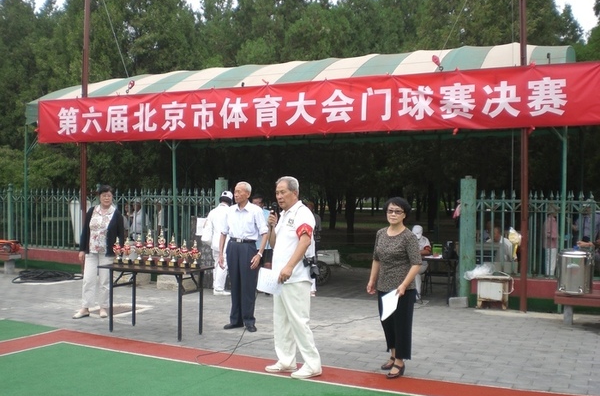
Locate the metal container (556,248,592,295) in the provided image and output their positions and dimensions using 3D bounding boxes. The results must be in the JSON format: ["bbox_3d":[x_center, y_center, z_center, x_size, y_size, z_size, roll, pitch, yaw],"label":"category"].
[{"bbox_3d":[3.321,0.897,7.924,0.420,0.480,0.410,1,2,27],"label":"metal container"}]

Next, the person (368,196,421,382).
[{"bbox_3d":[0.838,0.760,5.801,0.500,1.570,0.340,1,1,22],"label":"person"}]

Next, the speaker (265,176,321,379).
[{"bbox_3d":[-0.057,0.677,5.750,0.480,1.737,0.520,0,0,-35],"label":"speaker"}]

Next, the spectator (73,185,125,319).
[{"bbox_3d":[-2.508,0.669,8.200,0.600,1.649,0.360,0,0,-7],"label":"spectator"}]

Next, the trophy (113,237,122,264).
[{"bbox_3d":[-2.072,0.600,7.519,0.130,0.303,0.085,1,2,27],"label":"trophy"}]

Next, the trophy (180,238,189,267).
[{"bbox_3d":[-1.261,0.610,7.214,0.130,0.304,0.085,1,2,27],"label":"trophy"}]

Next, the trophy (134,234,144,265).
[{"bbox_3d":[-1.840,0.593,7.549,0.135,0.353,0.090,0,0,27],"label":"trophy"}]

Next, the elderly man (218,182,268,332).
[{"bbox_3d":[-0.641,0.653,7.500,0.540,1.690,0.330,1,1,19],"label":"elderly man"}]

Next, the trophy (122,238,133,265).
[{"bbox_3d":[-1.991,0.613,7.628,0.120,0.311,0.085,0,0,27],"label":"trophy"}]

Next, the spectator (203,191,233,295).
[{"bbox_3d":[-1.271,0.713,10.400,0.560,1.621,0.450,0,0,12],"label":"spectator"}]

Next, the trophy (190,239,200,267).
[{"bbox_3d":[-1.138,0.612,7.160,0.130,0.304,0.085,1,2,27],"label":"trophy"}]

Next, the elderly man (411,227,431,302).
[{"bbox_3d":[1.835,1.007,10.200,0.560,1.161,0.700,1,0,30],"label":"elderly man"}]

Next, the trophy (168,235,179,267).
[{"bbox_3d":[-1.405,0.578,7.302,0.145,0.363,0.095,1,2,27],"label":"trophy"}]

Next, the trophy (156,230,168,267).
[{"bbox_3d":[-1.558,0.561,7.458,0.155,0.420,0.100,0,0,27],"label":"trophy"}]

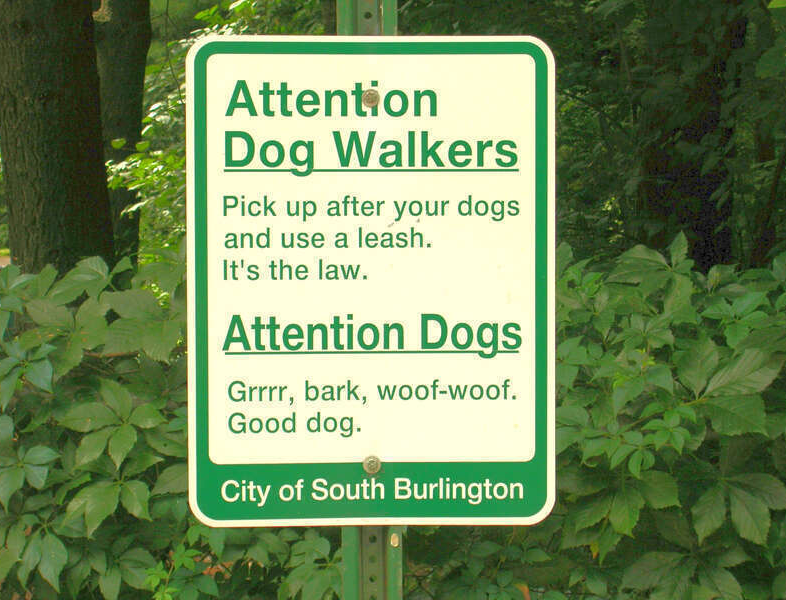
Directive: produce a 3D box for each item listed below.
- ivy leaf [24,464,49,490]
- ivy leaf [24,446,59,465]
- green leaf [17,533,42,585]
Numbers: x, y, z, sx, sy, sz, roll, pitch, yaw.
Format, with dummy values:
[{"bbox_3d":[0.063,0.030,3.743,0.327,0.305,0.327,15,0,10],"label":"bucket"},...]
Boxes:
[{"bbox_3d":[-0.532,0.262,2.830,0.036,0.046,0.010,-32,-22,-22],"label":"ivy leaf"},{"bbox_3d":[-0.525,0.232,2.830,0.054,0.010,0.036,-10,48,-18],"label":"ivy leaf"},{"bbox_3d":[-0.534,0.383,2.800,0.027,0.088,0.010,7,-22,19],"label":"green leaf"}]

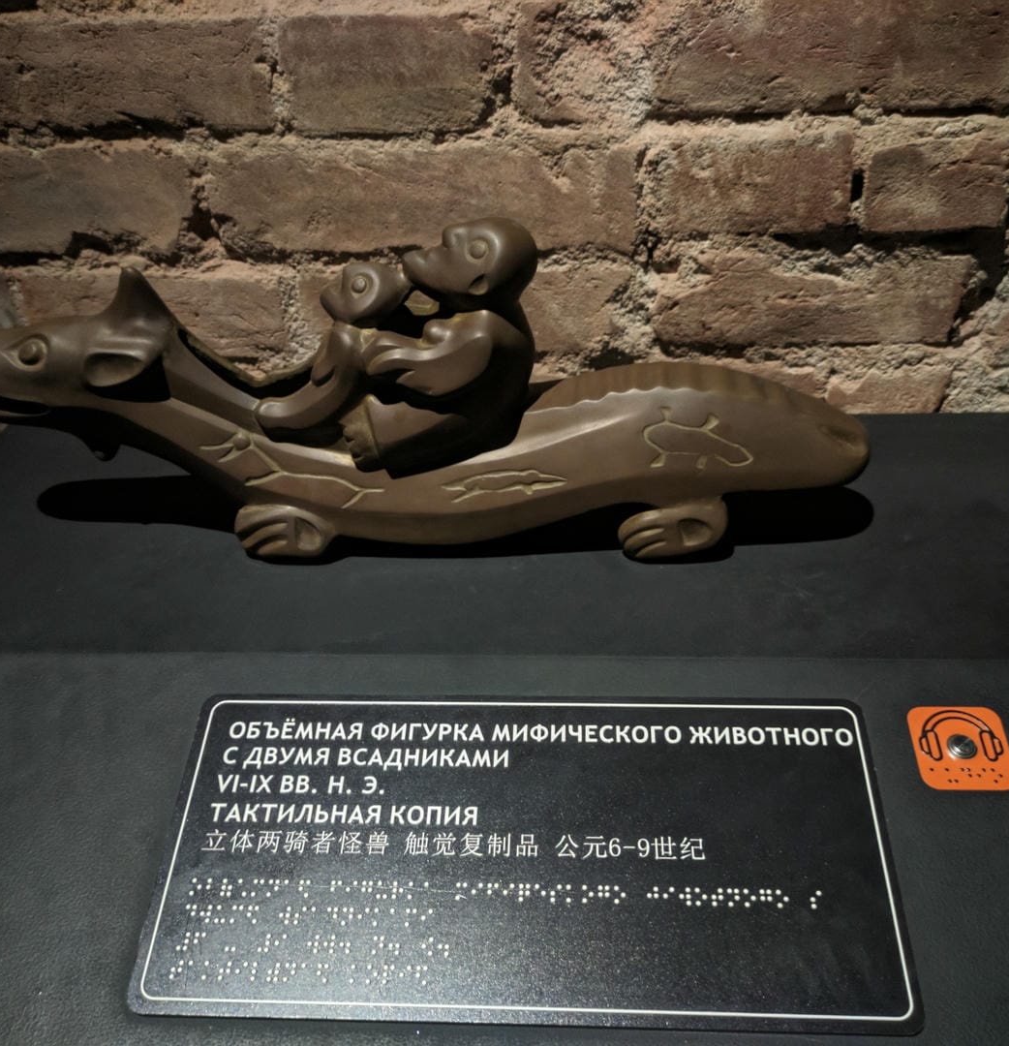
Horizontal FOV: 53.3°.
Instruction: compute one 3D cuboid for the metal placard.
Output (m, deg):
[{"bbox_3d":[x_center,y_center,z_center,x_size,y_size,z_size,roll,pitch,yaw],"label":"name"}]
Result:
[{"bbox_3d":[0.007,0.130,0.406,0.291,0.004,0.134,0,50,4],"label":"metal placard"}]

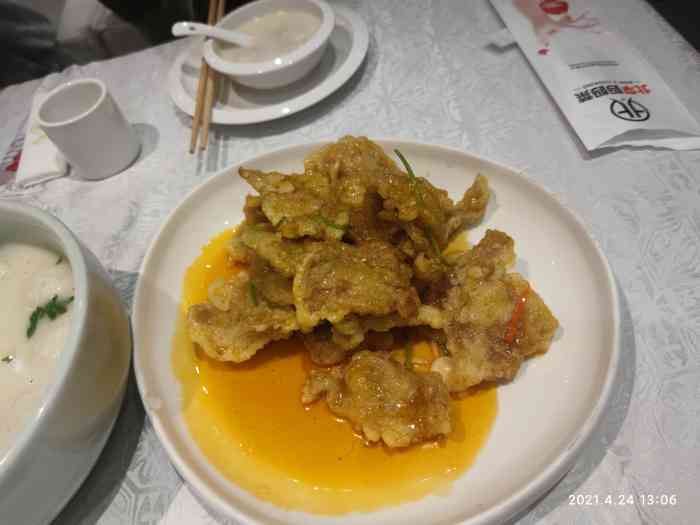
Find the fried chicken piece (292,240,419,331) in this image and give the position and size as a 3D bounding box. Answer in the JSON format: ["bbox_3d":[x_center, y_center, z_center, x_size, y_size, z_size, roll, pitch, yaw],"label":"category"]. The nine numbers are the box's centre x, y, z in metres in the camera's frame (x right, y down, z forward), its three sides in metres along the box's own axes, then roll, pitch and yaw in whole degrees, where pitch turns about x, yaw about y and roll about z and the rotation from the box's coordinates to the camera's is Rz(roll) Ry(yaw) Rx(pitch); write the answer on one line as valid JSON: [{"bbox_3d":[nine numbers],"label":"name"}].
[{"bbox_3d":[0.003,0.014,0.279,0.067,0.025,0.048,-1,55,11],"label":"fried chicken piece"}]

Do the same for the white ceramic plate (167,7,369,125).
[{"bbox_3d":[-0.076,-0.191,0.469,0.196,0.022,0.196,-6,55,8],"label":"white ceramic plate"}]

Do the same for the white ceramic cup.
[{"bbox_3d":[-0.226,-0.116,0.424,0.062,0.059,0.062,-1,55,11],"label":"white ceramic cup"}]

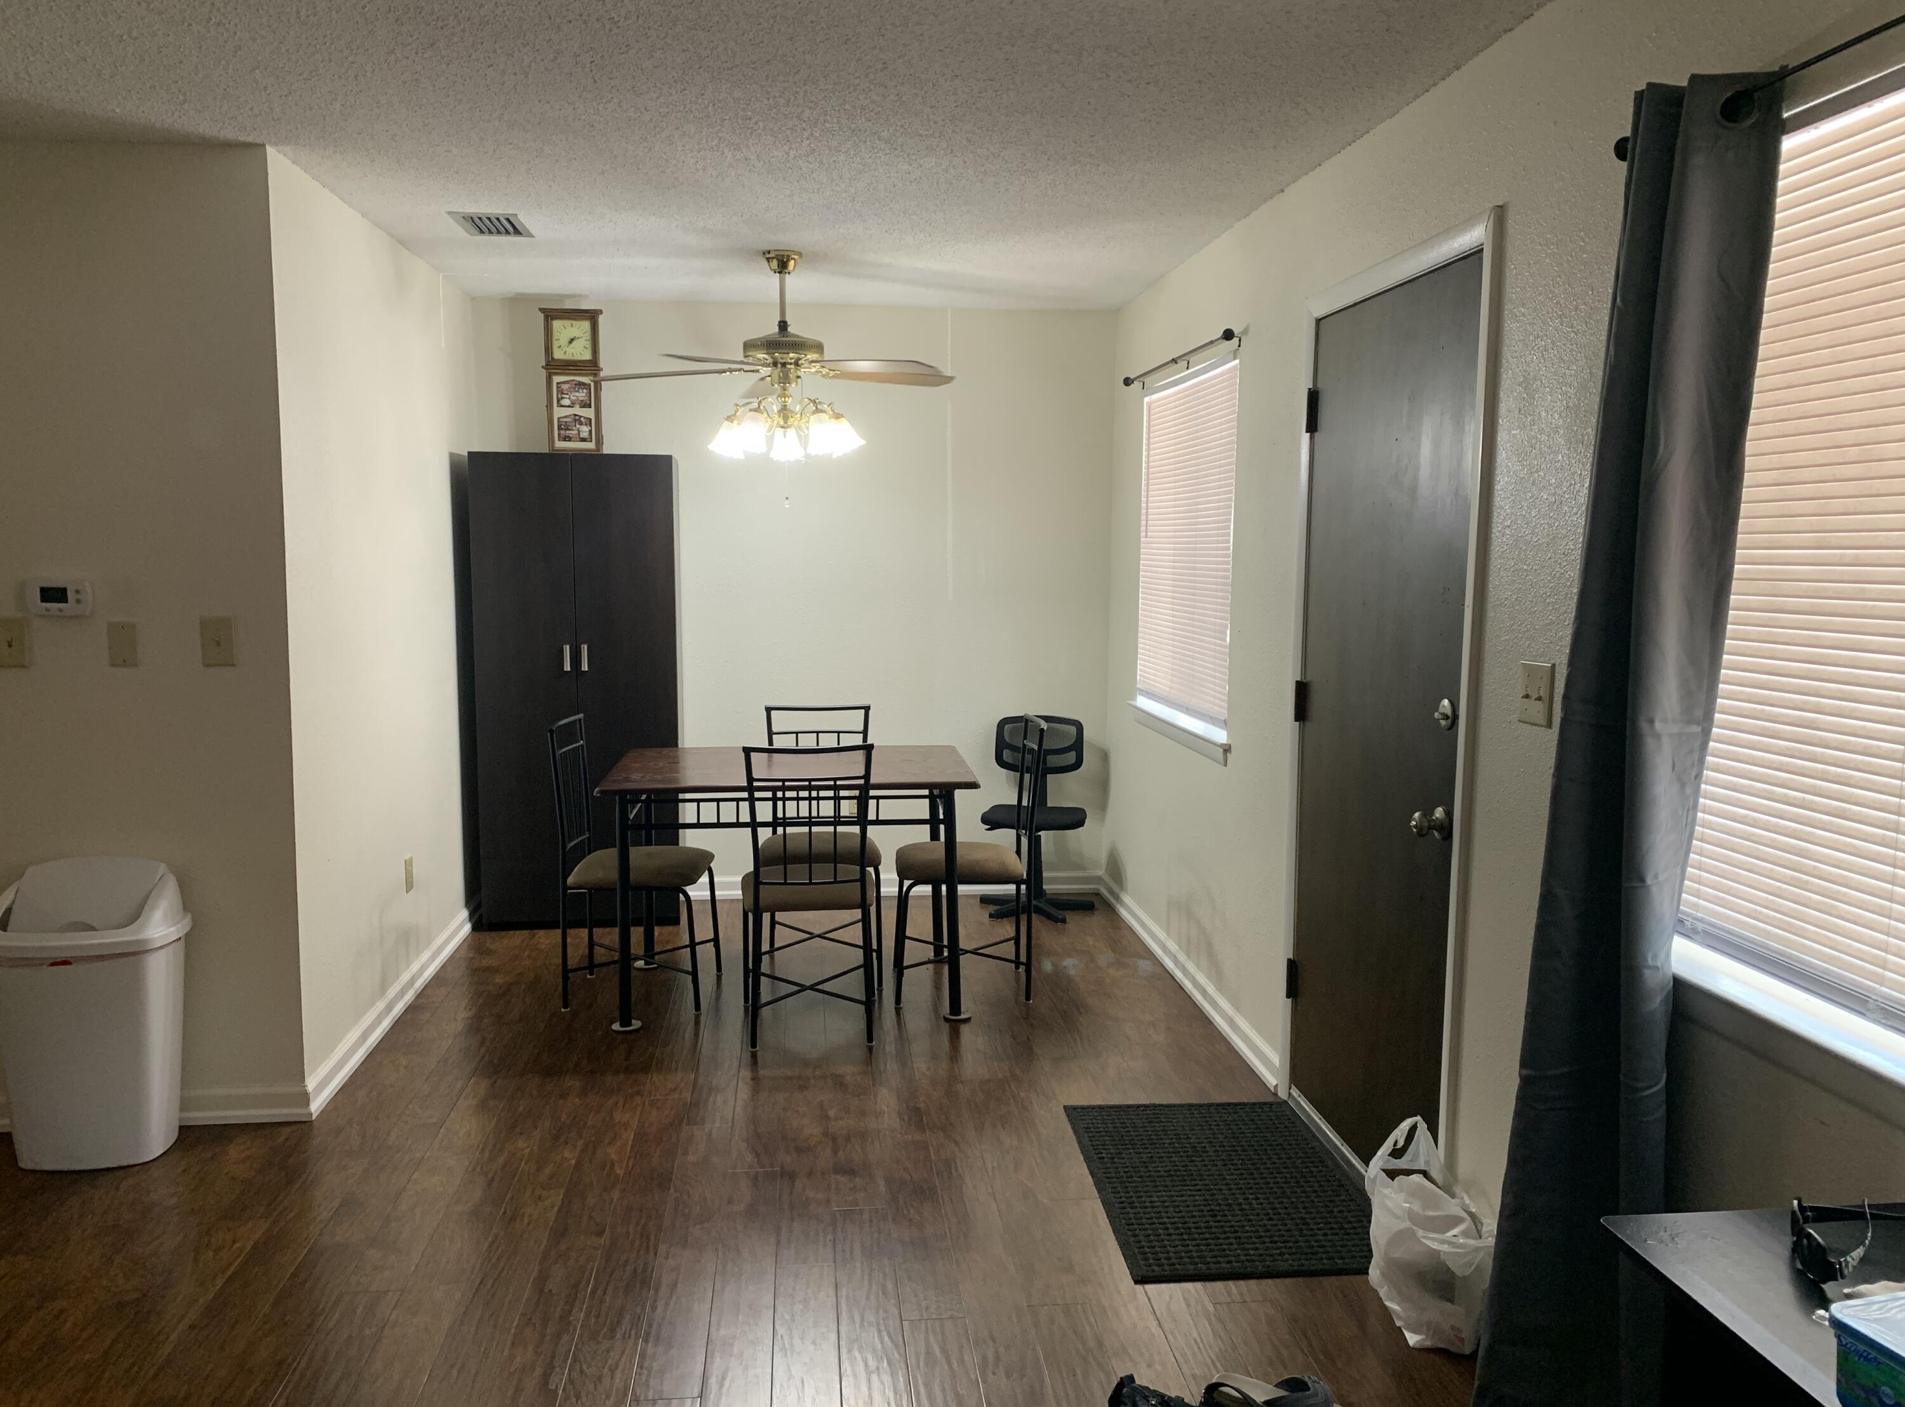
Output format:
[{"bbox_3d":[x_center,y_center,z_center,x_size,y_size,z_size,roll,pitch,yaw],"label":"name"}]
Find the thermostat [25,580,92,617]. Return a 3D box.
[{"bbox_3d":[-2.184,-0.257,3.502,0.137,0.087,0.030,0,7,-6],"label":"thermostat"}]

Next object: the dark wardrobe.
[{"bbox_3d":[-1.444,-0.049,5.606,0.745,1.810,0.385,0,7,-6],"label":"dark wardrobe"}]

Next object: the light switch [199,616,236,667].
[{"bbox_3d":[-1.821,-0.152,3.542,0.077,0.125,0.018,0,7,-6],"label":"light switch"}]

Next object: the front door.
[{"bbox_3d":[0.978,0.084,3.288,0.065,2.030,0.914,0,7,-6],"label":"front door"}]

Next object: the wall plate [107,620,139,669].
[{"bbox_3d":[-2.047,-0.144,3.526,0.068,0.114,0.008,0,7,-6],"label":"wall plate"}]

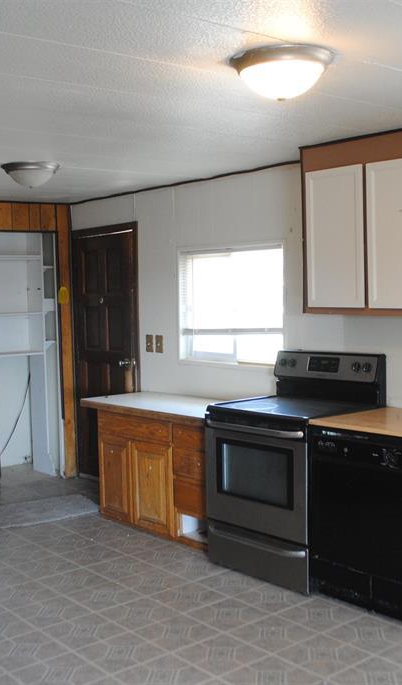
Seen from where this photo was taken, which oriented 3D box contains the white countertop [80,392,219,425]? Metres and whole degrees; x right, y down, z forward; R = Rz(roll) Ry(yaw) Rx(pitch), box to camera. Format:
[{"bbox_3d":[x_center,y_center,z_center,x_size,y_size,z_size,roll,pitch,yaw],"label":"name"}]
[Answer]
[{"bbox_3d":[-0.173,0.438,5.239,0.557,0.041,1.407,-6,6,-42],"label":"white countertop"}]

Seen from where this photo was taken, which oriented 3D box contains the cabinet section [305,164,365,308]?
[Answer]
[{"bbox_3d":[0.706,-0.537,4.030,0.022,0.718,0.371,-6,6,-42],"label":"cabinet section"}]

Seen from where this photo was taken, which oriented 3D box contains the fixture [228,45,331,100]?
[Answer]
[{"bbox_3d":[0.257,-0.828,2.430,0.330,0.127,0.330,-2,4,0],"label":"fixture"}]

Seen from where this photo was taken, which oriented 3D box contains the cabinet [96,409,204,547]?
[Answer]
[{"bbox_3d":[-0.109,0.842,5.216,0.551,0.784,1.235,-6,6,-42],"label":"cabinet"}]

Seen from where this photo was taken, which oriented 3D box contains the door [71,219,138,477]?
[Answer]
[{"bbox_3d":[-0.756,0.133,6.255,0.051,2.075,0.860,-6,6,-42],"label":"door"}]

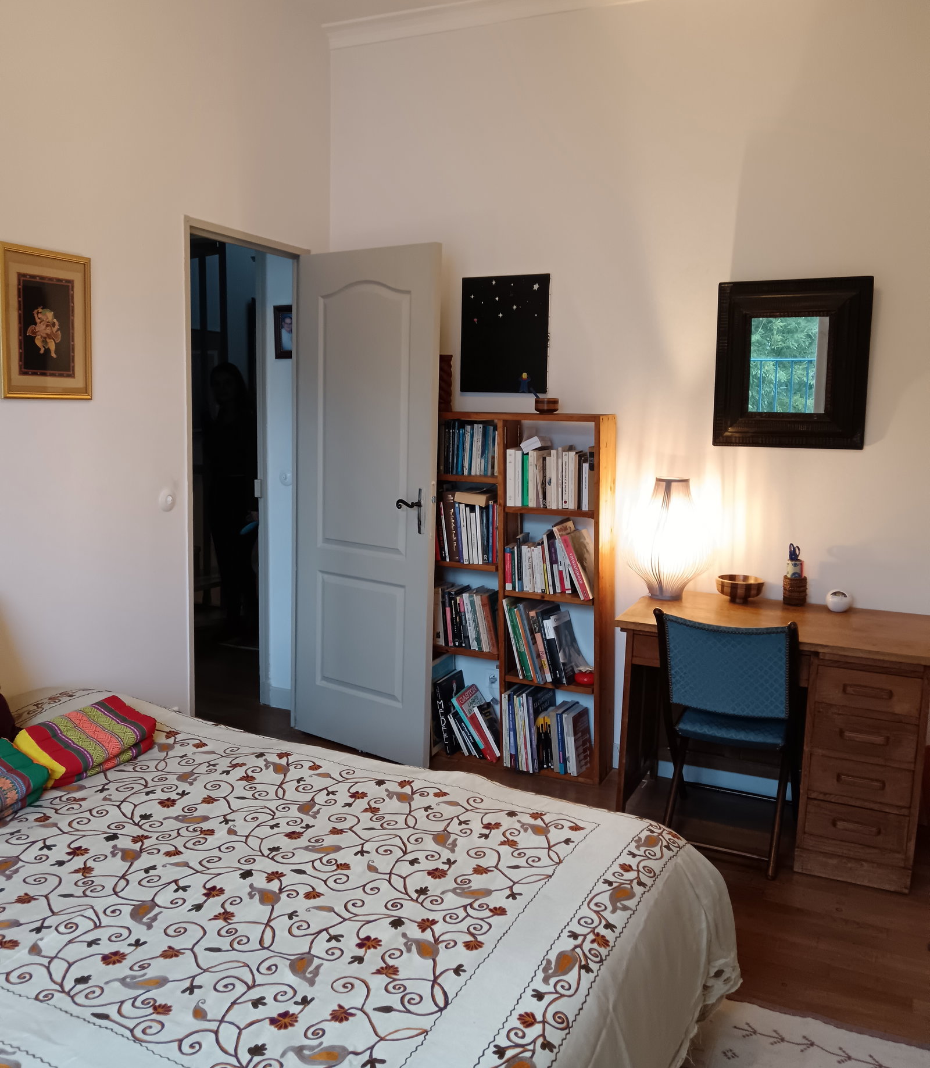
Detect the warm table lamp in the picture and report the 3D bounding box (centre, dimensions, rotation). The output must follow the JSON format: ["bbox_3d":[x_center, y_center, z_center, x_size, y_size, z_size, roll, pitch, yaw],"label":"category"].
[{"bbox_3d":[0.755,0.014,3.581,0.321,0.454,0.321,4,7,23],"label":"warm table lamp"}]

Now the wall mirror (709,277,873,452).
[{"bbox_3d":[1.168,-0.607,3.471,0.520,0.595,0.060,4,7,23],"label":"wall mirror"}]

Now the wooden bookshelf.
[{"bbox_3d":[0.223,0.229,3.905,0.743,1.408,0.213,4,7,23],"label":"wooden bookshelf"}]

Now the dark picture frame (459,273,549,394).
[{"bbox_3d":[0.162,-0.804,3.910,0.376,0.461,0.023,4,7,23],"label":"dark picture frame"}]

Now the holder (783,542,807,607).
[{"bbox_3d":[1.208,0.146,3.521,0.088,0.226,0.088,4,7,23],"label":"holder"}]

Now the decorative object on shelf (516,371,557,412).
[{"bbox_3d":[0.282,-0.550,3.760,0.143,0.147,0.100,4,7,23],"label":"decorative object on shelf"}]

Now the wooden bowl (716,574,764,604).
[{"bbox_3d":[1.012,0.208,3.555,0.178,0.085,0.178,4,7,23],"label":"wooden bowl"}]

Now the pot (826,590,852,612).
[{"bbox_3d":[1.333,0.232,3.438,0.090,0.078,0.090,4,7,23],"label":"pot"}]

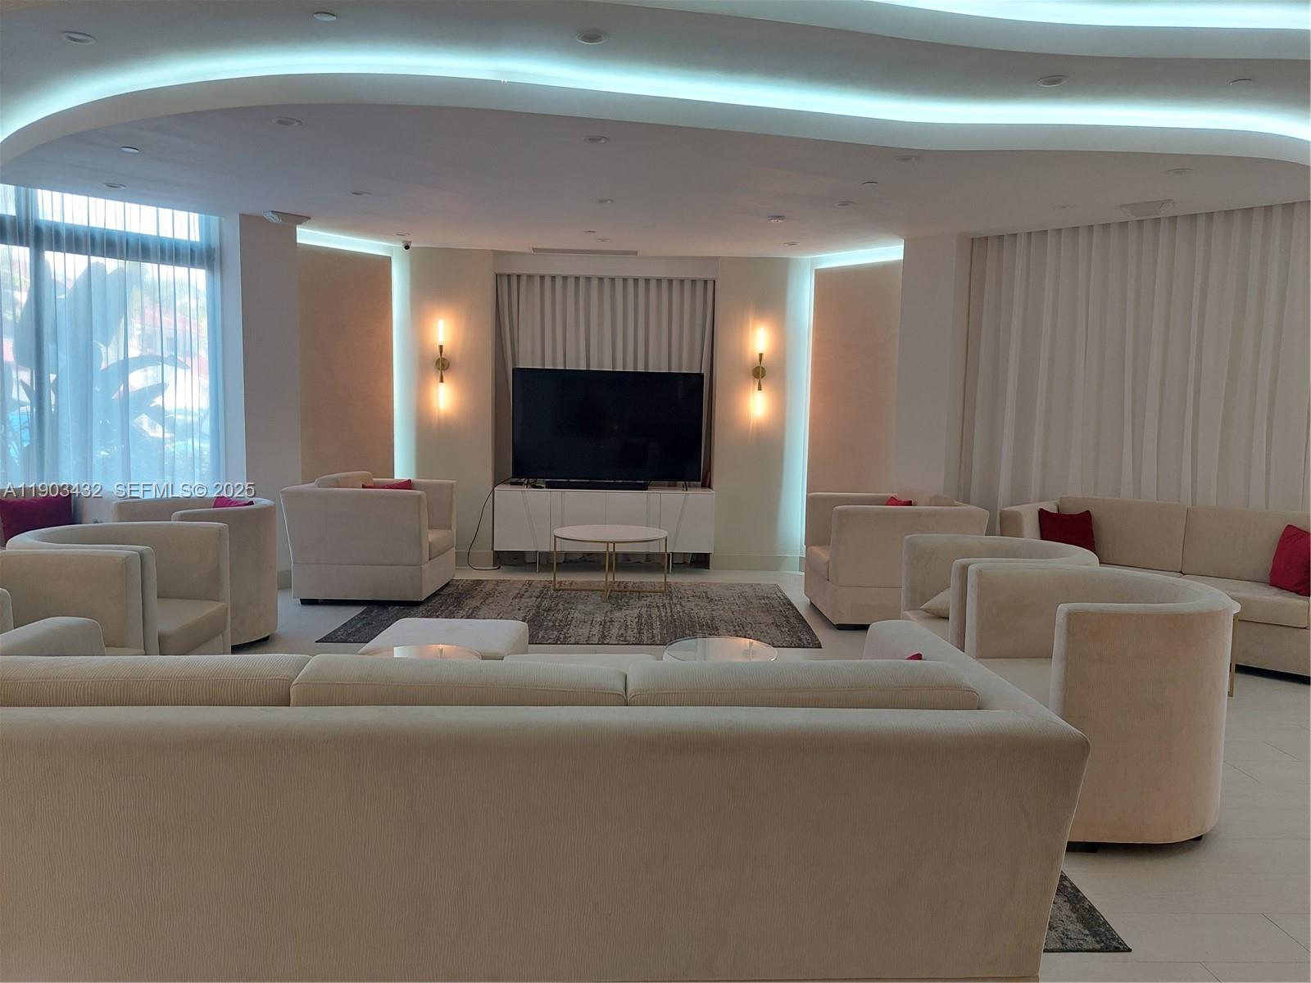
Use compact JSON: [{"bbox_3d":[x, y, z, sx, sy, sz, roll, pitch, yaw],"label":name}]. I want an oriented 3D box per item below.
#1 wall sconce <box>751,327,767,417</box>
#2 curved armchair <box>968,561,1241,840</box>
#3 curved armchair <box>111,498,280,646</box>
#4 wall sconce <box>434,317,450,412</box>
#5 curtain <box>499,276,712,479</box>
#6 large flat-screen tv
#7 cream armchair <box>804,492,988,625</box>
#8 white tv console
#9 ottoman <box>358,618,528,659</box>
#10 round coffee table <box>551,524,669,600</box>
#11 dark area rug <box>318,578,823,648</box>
[{"bbox_3d":[0.861,-0.988,7.488,0.115,0.742,0.120,1,6,-1],"label":"wall sconce"},{"bbox_3d":[1.739,0.765,3.513,0.820,0.820,0.960,1,6,-1],"label":"curved armchair"},{"bbox_3d":[-2.550,0.457,5.227,0.727,0.809,0.747,5,7,34],"label":"curved armchair"},{"bbox_3d":[-1.805,-1.076,7.702,0.130,0.770,0.120,1,6,-1],"label":"wall sconce"},{"bbox_3d":[-0.456,-0.611,8.055,1.910,2.580,0.140,1,6,-1],"label":"curtain"},{"bbox_3d":[-0.392,-0.546,7.525,1.569,0.904,0.086,1,6,-4],"label":"large flat-screen tv"},{"bbox_3d":[1.581,0.441,6.112,0.938,0.813,0.880,1,6,-2],"label":"cream armchair"},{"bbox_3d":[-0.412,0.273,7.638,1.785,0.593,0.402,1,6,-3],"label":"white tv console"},{"bbox_3d":[-0.915,0.858,4.036,0.620,0.440,0.640,1,6,-1],"label":"ottoman"},{"bbox_3d":[-0.332,0.524,6.778,0.857,0.442,0.857,1,6,-1],"label":"round coffee table"},{"bbox_3d":[-0.493,0.794,6.224,2.919,0.011,1.876,1,6,-1],"label":"dark area rug"}]

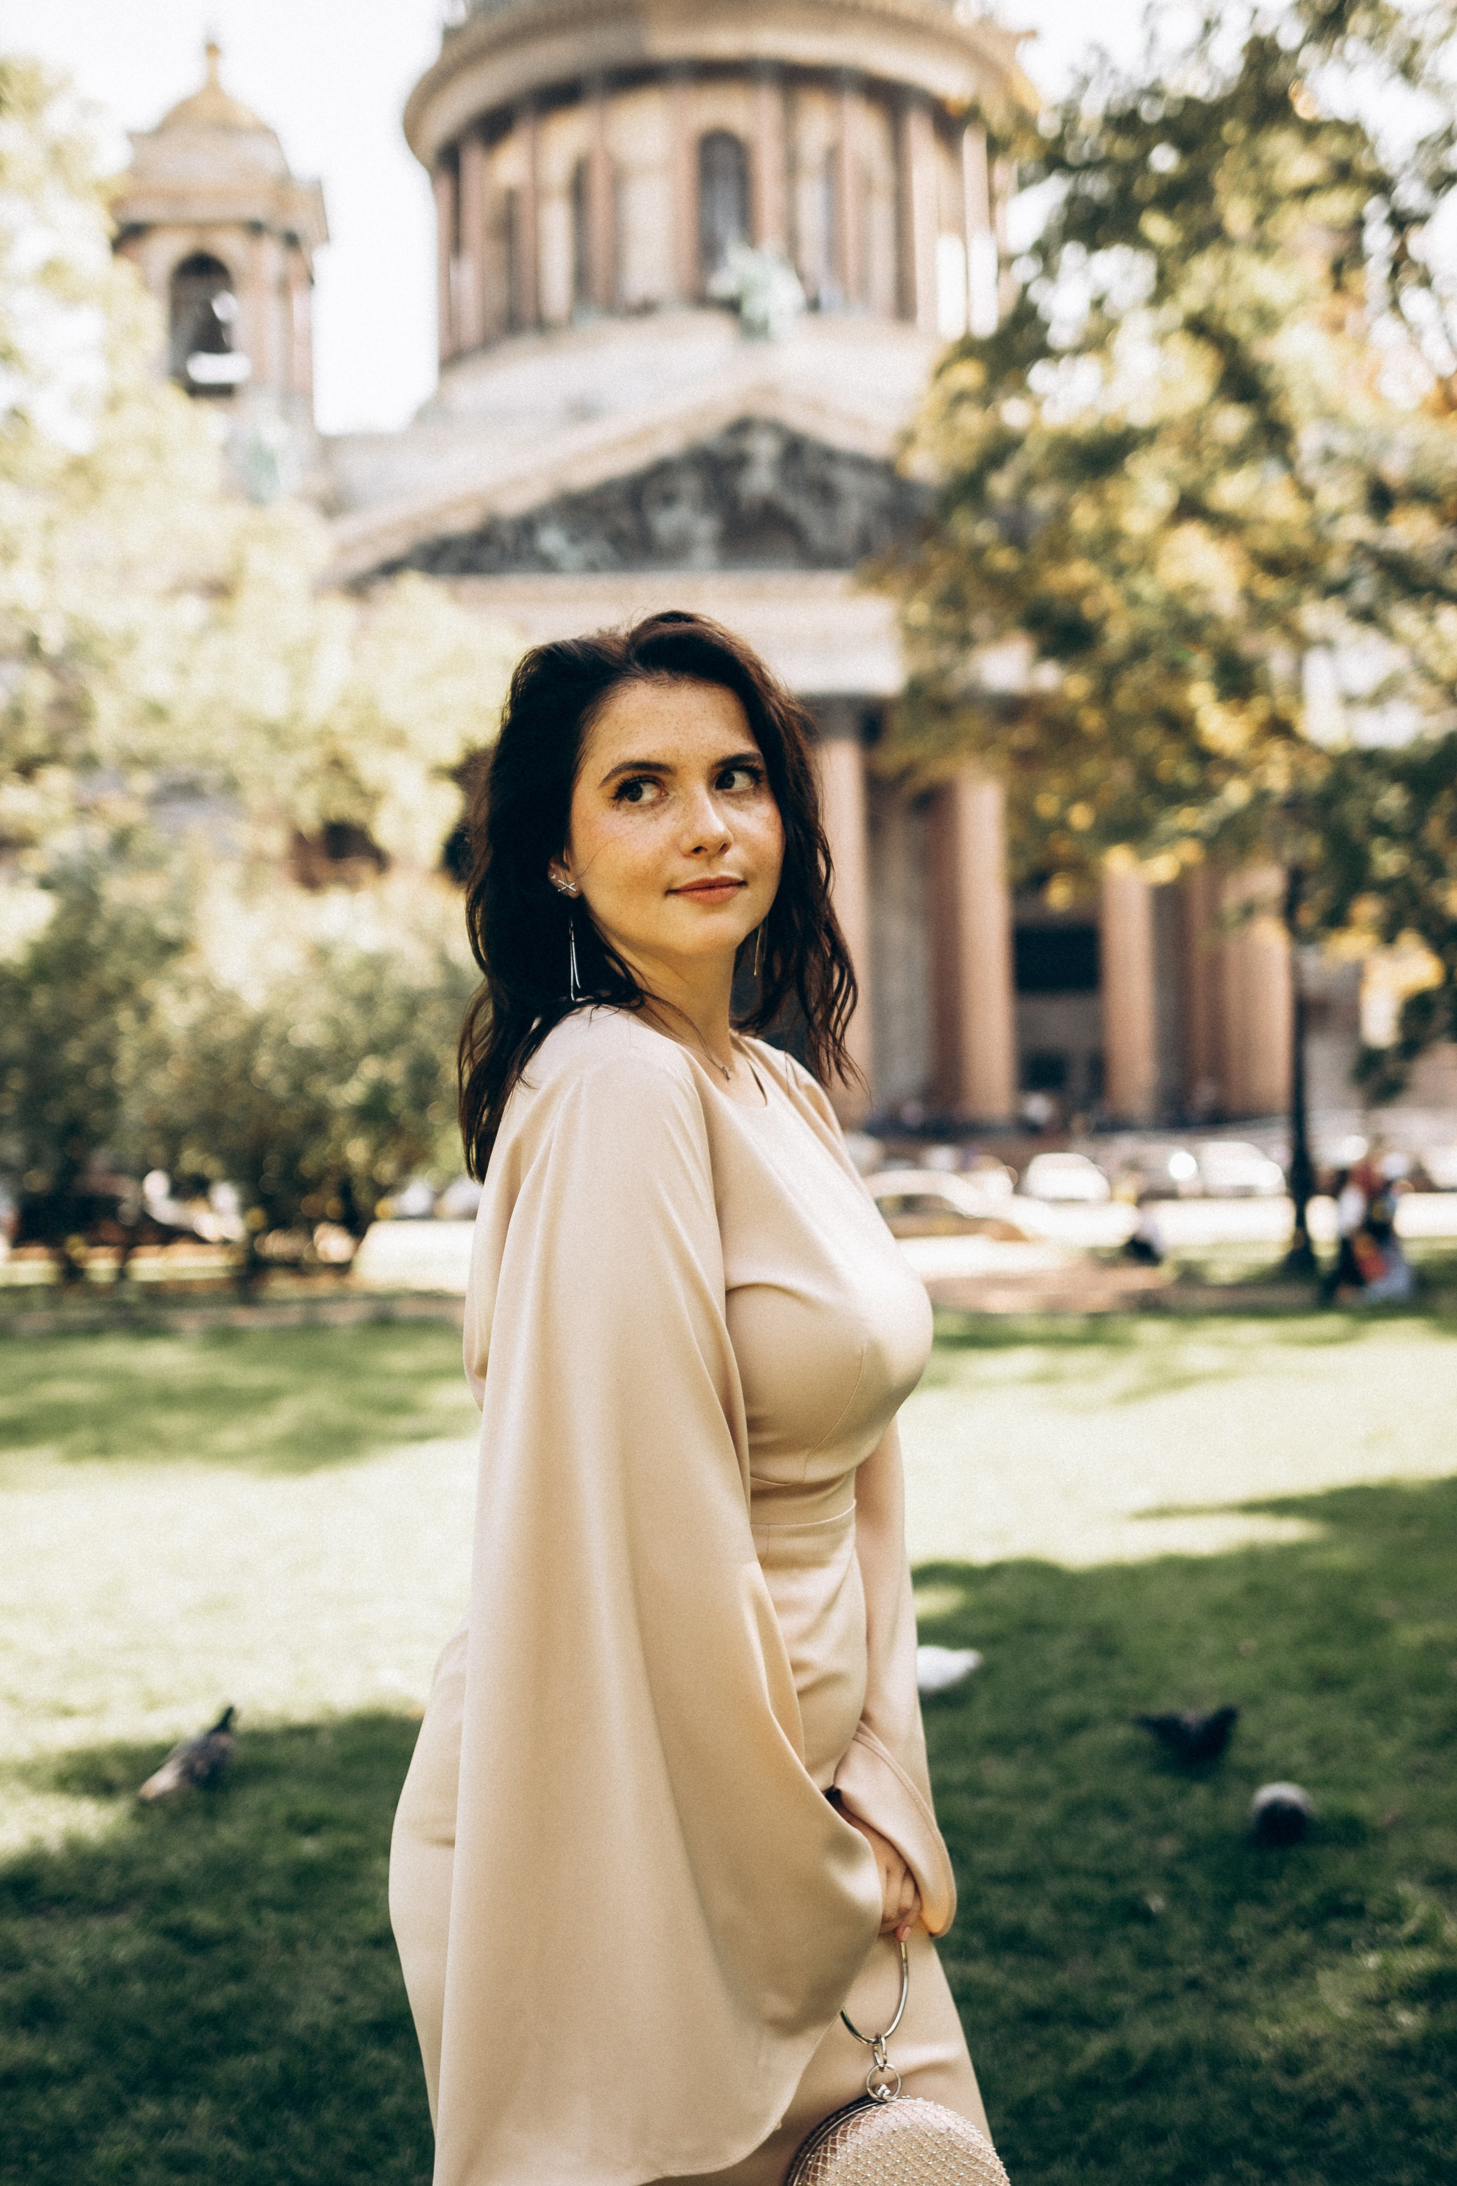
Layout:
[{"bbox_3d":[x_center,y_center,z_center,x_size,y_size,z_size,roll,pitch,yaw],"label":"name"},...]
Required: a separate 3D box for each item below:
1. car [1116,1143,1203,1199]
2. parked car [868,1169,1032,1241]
[{"bbox_3d":[12.679,2.394,64.500,1.830,1.620,4.500,-1,-2,-2],"label":"car"},{"bbox_3d":[3.886,2.338,44.000,4.500,1.460,1.780,-1,-2,0],"label":"parked car"}]

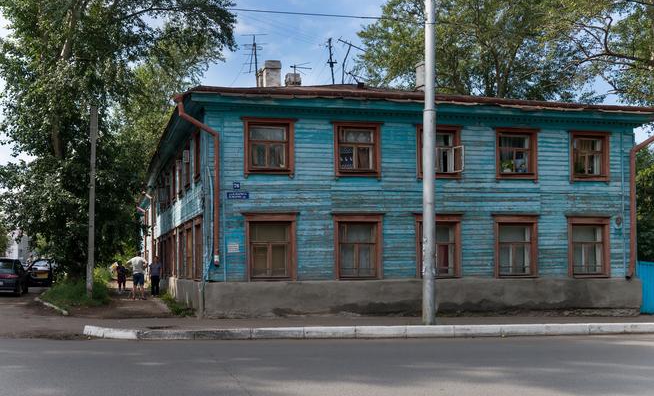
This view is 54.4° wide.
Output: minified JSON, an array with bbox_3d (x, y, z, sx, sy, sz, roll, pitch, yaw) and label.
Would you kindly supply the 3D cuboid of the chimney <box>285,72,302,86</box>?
[{"bbox_3d":[-1.333,-4.664,25.300,0.680,0.800,0.650,1,-4,-13],"label":"chimney"}]

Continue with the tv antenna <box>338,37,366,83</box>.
[{"bbox_3d":[0.944,-5.241,24.500,1.150,1.850,0.400,1,-4,-13],"label":"tv antenna"}]

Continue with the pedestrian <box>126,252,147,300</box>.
[{"bbox_3d":[-7.150,2.958,23.900,0.780,1.750,0.420,0,-3,-6],"label":"pedestrian"}]

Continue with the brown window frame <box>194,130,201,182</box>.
[{"bbox_3d":[-3.768,-1.266,18.500,0.150,1.480,1.370,1,-4,-19],"label":"brown window frame"}]

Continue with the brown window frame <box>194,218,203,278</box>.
[{"bbox_3d":[-3.714,1.443,18.350,0.150,1.820,1.450,1,-4,-19],"label":"brown window frame"}]

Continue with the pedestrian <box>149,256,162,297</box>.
[{"bbox_3d":[-7.005,3.202,26.000,0.520,1.630,0.320,0,-3,0],"label":"pedestrian"}]

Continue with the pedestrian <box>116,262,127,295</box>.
[{"bbox_3d":[-9.050,3.492,28.000,0.450,1.480,0.320,0,-3,0],"label":"pedestrian"}]

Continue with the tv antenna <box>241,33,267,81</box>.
[{"bbox_3d":[-2.636,-4.931,22.800,0.920,1.800,0.500,1,-4,-13],"label":"tv antenna"}]

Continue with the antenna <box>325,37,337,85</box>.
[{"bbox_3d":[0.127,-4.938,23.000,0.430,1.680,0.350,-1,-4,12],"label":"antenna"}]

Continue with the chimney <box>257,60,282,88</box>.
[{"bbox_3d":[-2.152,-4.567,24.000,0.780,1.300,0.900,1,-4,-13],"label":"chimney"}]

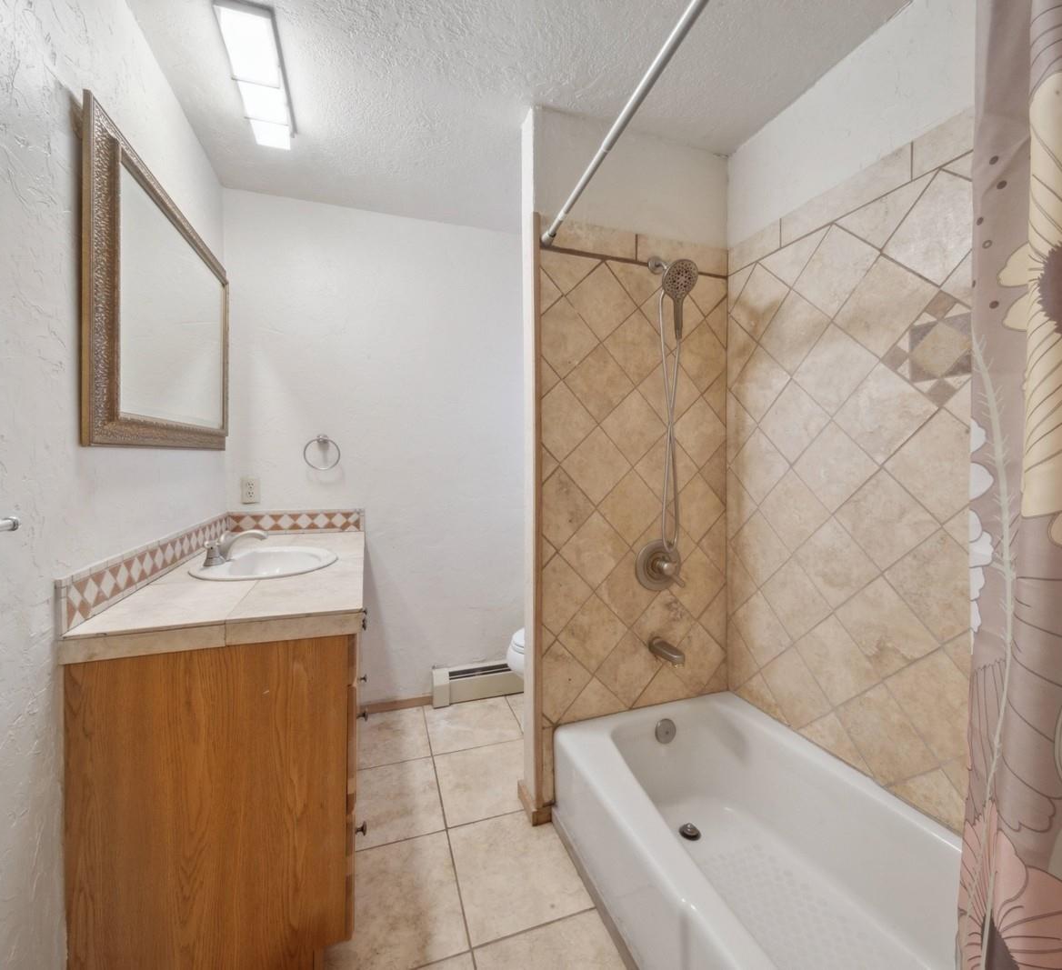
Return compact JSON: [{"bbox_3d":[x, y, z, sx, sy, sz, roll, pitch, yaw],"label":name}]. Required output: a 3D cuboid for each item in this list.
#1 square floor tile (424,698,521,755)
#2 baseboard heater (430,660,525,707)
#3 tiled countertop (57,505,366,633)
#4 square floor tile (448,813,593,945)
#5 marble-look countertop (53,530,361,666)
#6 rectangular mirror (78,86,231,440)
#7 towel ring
[{"bbox_3d":[-0.290,1.147,2.144,0.422,0.010,0.395,1,3,-20],"label":"square floor tile"},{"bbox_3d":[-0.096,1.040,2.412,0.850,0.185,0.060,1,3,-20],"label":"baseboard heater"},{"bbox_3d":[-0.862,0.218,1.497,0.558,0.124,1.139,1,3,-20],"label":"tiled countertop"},{"bbox_3d":[-0.030,1.197,1.402,0.401,0.010,0.391,1,3,-20],"label":"square floor tile"},{"bbox_3d":[-0.865,0.289,1.501,0.558,0.060,1.139,1,3,-20],"label":"marble-look countertop"},{"bbox_3d":[-1.076,-0.472,1.373,0.041,0.726,0.944,2,3,-20],"label":"rectangular mirror"},{"bbox_3d":[-0.947,-0.143,2.017,0.152,0.156,0.060,1,3,-20],"label":"towel ring"}]

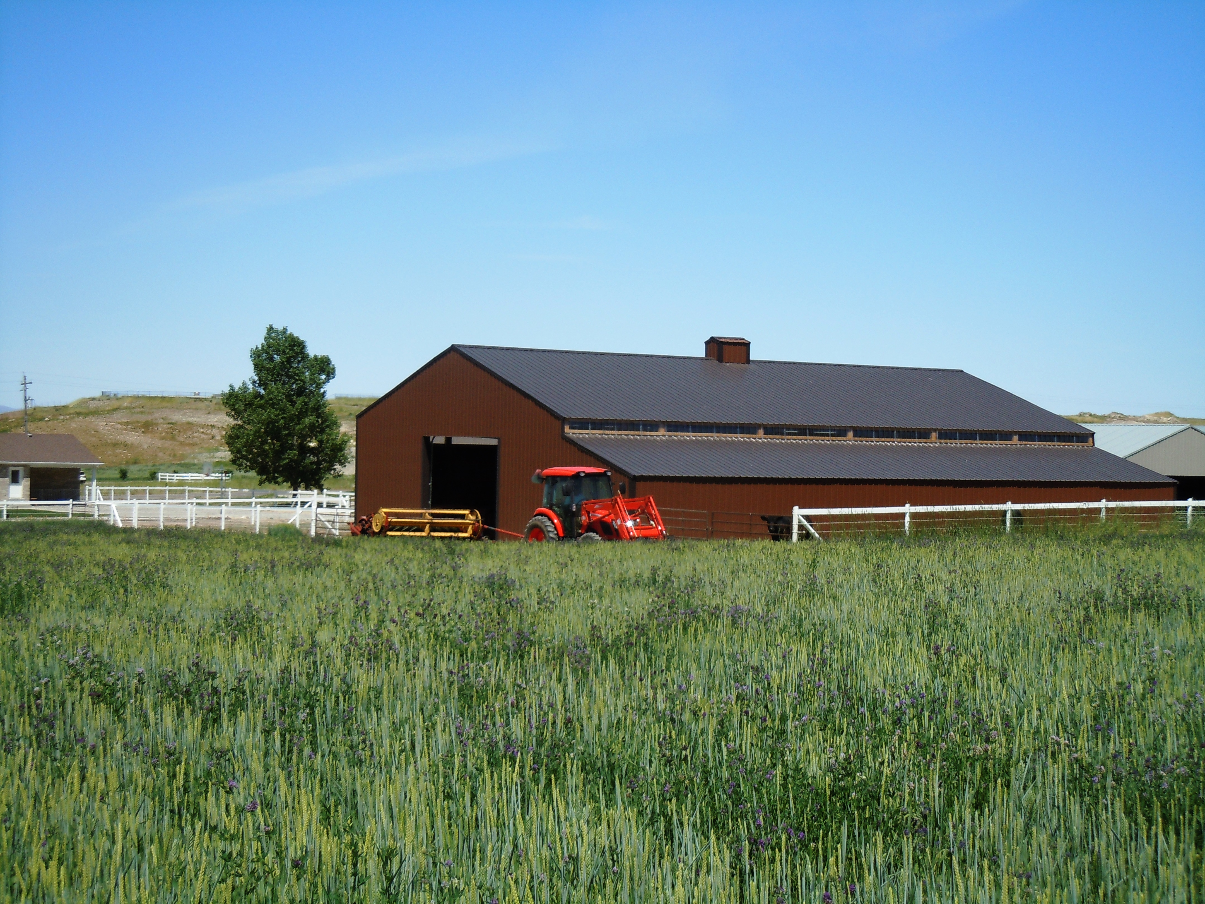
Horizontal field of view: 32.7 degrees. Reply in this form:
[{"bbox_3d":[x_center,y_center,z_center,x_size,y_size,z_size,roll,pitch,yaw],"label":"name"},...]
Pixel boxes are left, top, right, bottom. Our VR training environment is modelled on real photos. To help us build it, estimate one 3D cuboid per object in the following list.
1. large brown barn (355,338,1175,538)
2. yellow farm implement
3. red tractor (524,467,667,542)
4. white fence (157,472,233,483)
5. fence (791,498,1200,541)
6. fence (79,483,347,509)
[{"bbox_3d":[5.396,-0.439,70.471,22.050,7.100,17.550,1,0,-33],"label":"large brown barn"},{"bbox_3d":[-4.950,2.182,56.800,3.100,1.360,1.750,1,0,-30],"label":"yellow farm implement"},{"bbox_3d":[-0.225,1.681,52.800,1.850,2.540,4.100,1,0,-43],"label":"red tractor"},{"bbox_3d":[-56.064,3.546,282.881,10.600,1.300,0.150,1,0,-33],"label":"white fence"},{"bbox_3d":[10.965,2.039,54.606,15.200,1.400,0.150,1,0,-35],"label":"fence"},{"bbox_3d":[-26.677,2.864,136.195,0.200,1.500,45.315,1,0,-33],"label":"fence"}]

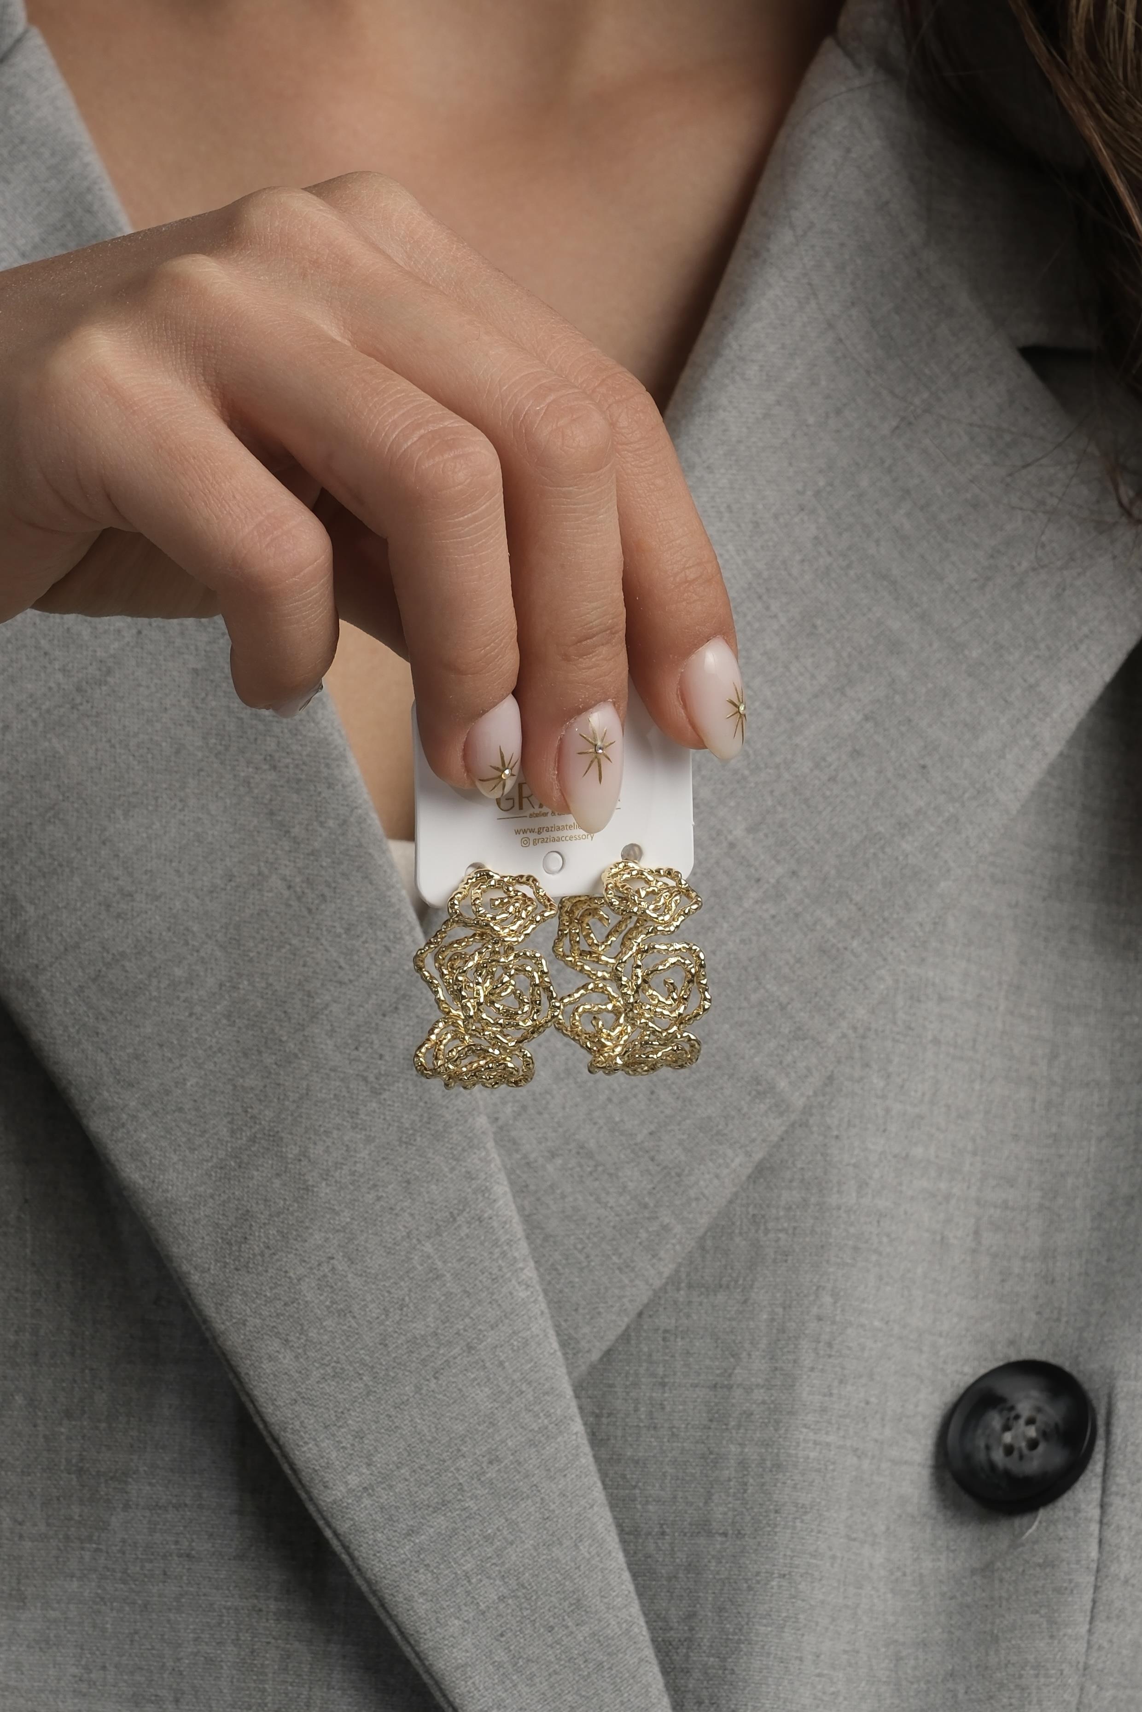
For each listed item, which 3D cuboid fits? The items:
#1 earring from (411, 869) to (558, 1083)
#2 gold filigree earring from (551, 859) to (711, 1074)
[{"bbox_3d":[-0.013,0.018,0.870,0.021,0.034,0.024,7,0,-5],"label":"earring"},{"bbox_3d":[0.009,0.017,0.870,0.022,0.033,0.024,2,0,0],"label":"gold filigree earring"}]

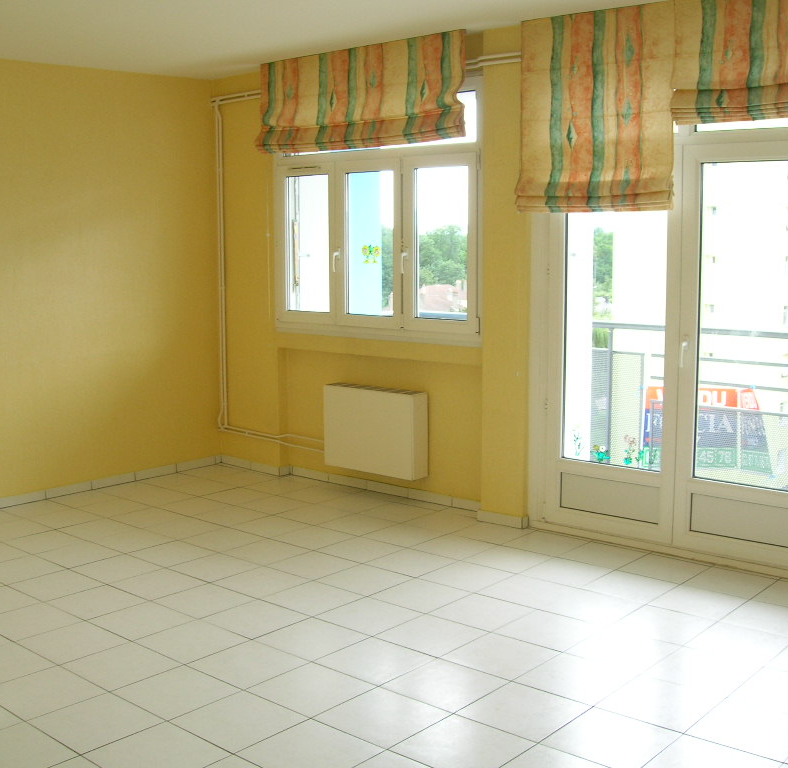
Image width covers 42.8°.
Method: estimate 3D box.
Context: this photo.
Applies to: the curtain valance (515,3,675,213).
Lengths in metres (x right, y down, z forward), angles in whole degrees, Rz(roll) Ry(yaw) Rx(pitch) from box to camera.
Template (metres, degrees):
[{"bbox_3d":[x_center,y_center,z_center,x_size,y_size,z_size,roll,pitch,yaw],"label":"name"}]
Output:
[{"bbox_3d":[0.947,-1.311,4.811,0.820,0.970,0.100,6,10,41],"label":"curtain valance"}]

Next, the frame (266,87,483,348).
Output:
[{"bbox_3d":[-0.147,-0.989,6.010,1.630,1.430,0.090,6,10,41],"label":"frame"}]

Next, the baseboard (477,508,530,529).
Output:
[{"bbox_3d":[0.601,0.736,5.532,0.300,0.061,0.069,6,10,41],"label":"baseboard"}]

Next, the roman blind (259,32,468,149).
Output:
[{"bbox_3d":[-0.245,-1.661,5.828,1.610,0.550,0.110,6,10,41],"label":"roman blind"}]

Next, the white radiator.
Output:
[{"bbox_3d":[-0.117,0.280,6.146,0.729,0.508,0.139,6,10,41],"label":"white radiator"}]

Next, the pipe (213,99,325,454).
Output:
[{"bbox_3d":[-0.849,-0.748,6.647,0.990,2.290,0.120,6,10,41],"label":"pipe"}]

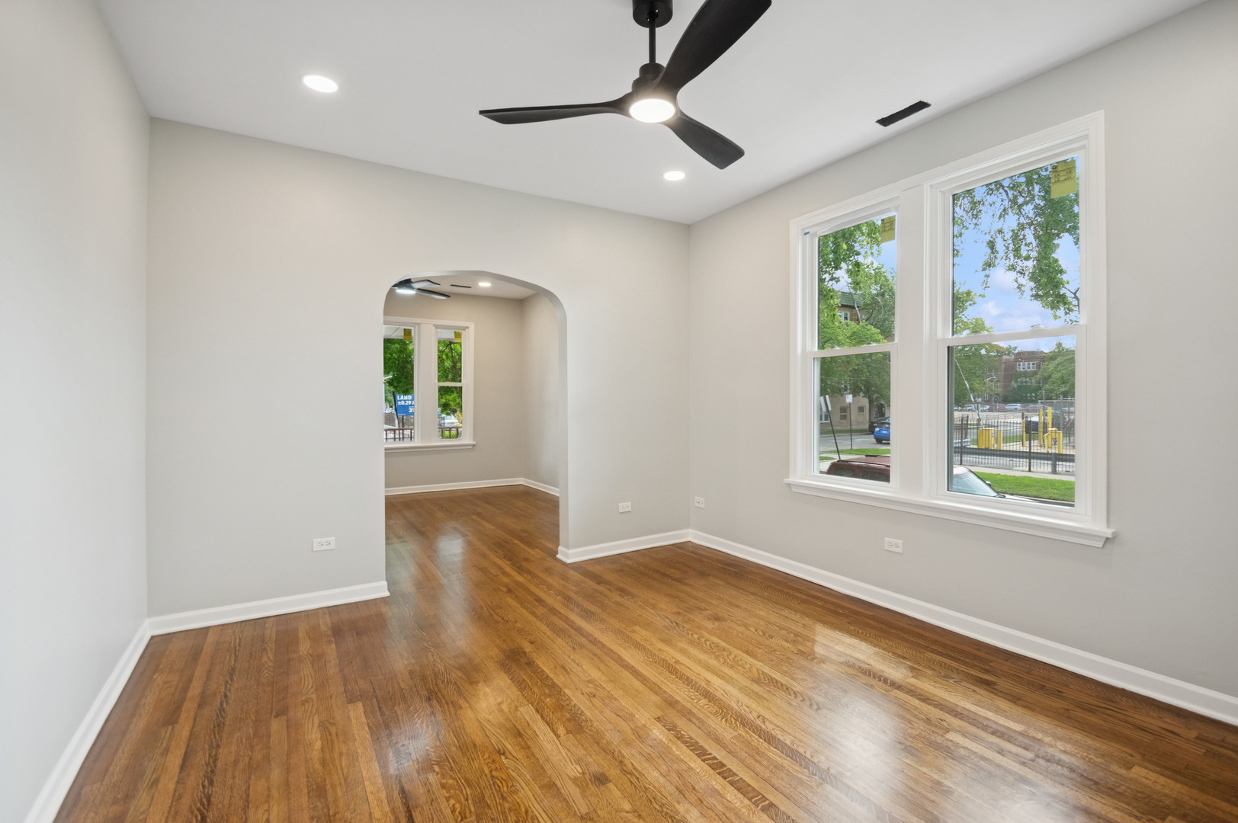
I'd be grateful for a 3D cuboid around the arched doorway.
[{"bbox_3d":[-0.977,0.097,3.628,1.280,2.130,0.170,-1,2,-29],"label":"arched doorway"}]

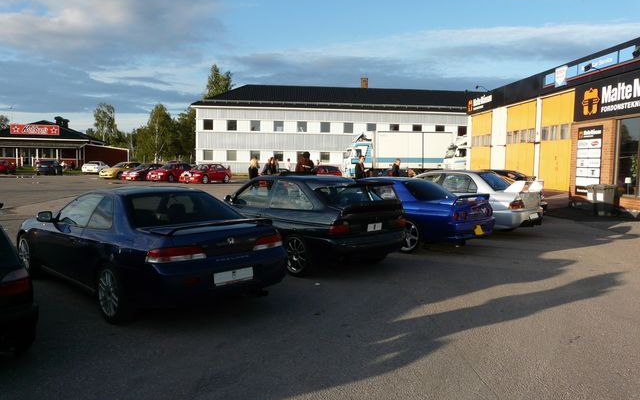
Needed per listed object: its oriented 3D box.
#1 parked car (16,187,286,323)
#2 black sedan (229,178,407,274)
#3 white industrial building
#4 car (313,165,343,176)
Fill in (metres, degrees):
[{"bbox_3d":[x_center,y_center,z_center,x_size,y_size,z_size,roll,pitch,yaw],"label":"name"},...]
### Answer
[{"bbox_3d":[-2.399,0.467,6.613,4.530,1.320,1.750,5,6,44],"label":"parked car"},{"bbox_3d":[-0.521,0.295,8.924,1.740,1.420,4.200,-2,5,-40],"label":"black sedan"},{"bbox_3d":[4.442,-8.178,62.152,37.000,10.380,11.300,1,4,-4],"label":"white industrial building"},{"bbox_3d":[0.273,-1.334,30.487,1.700,1.420,4.100,3,5,25],"label":"car"}]

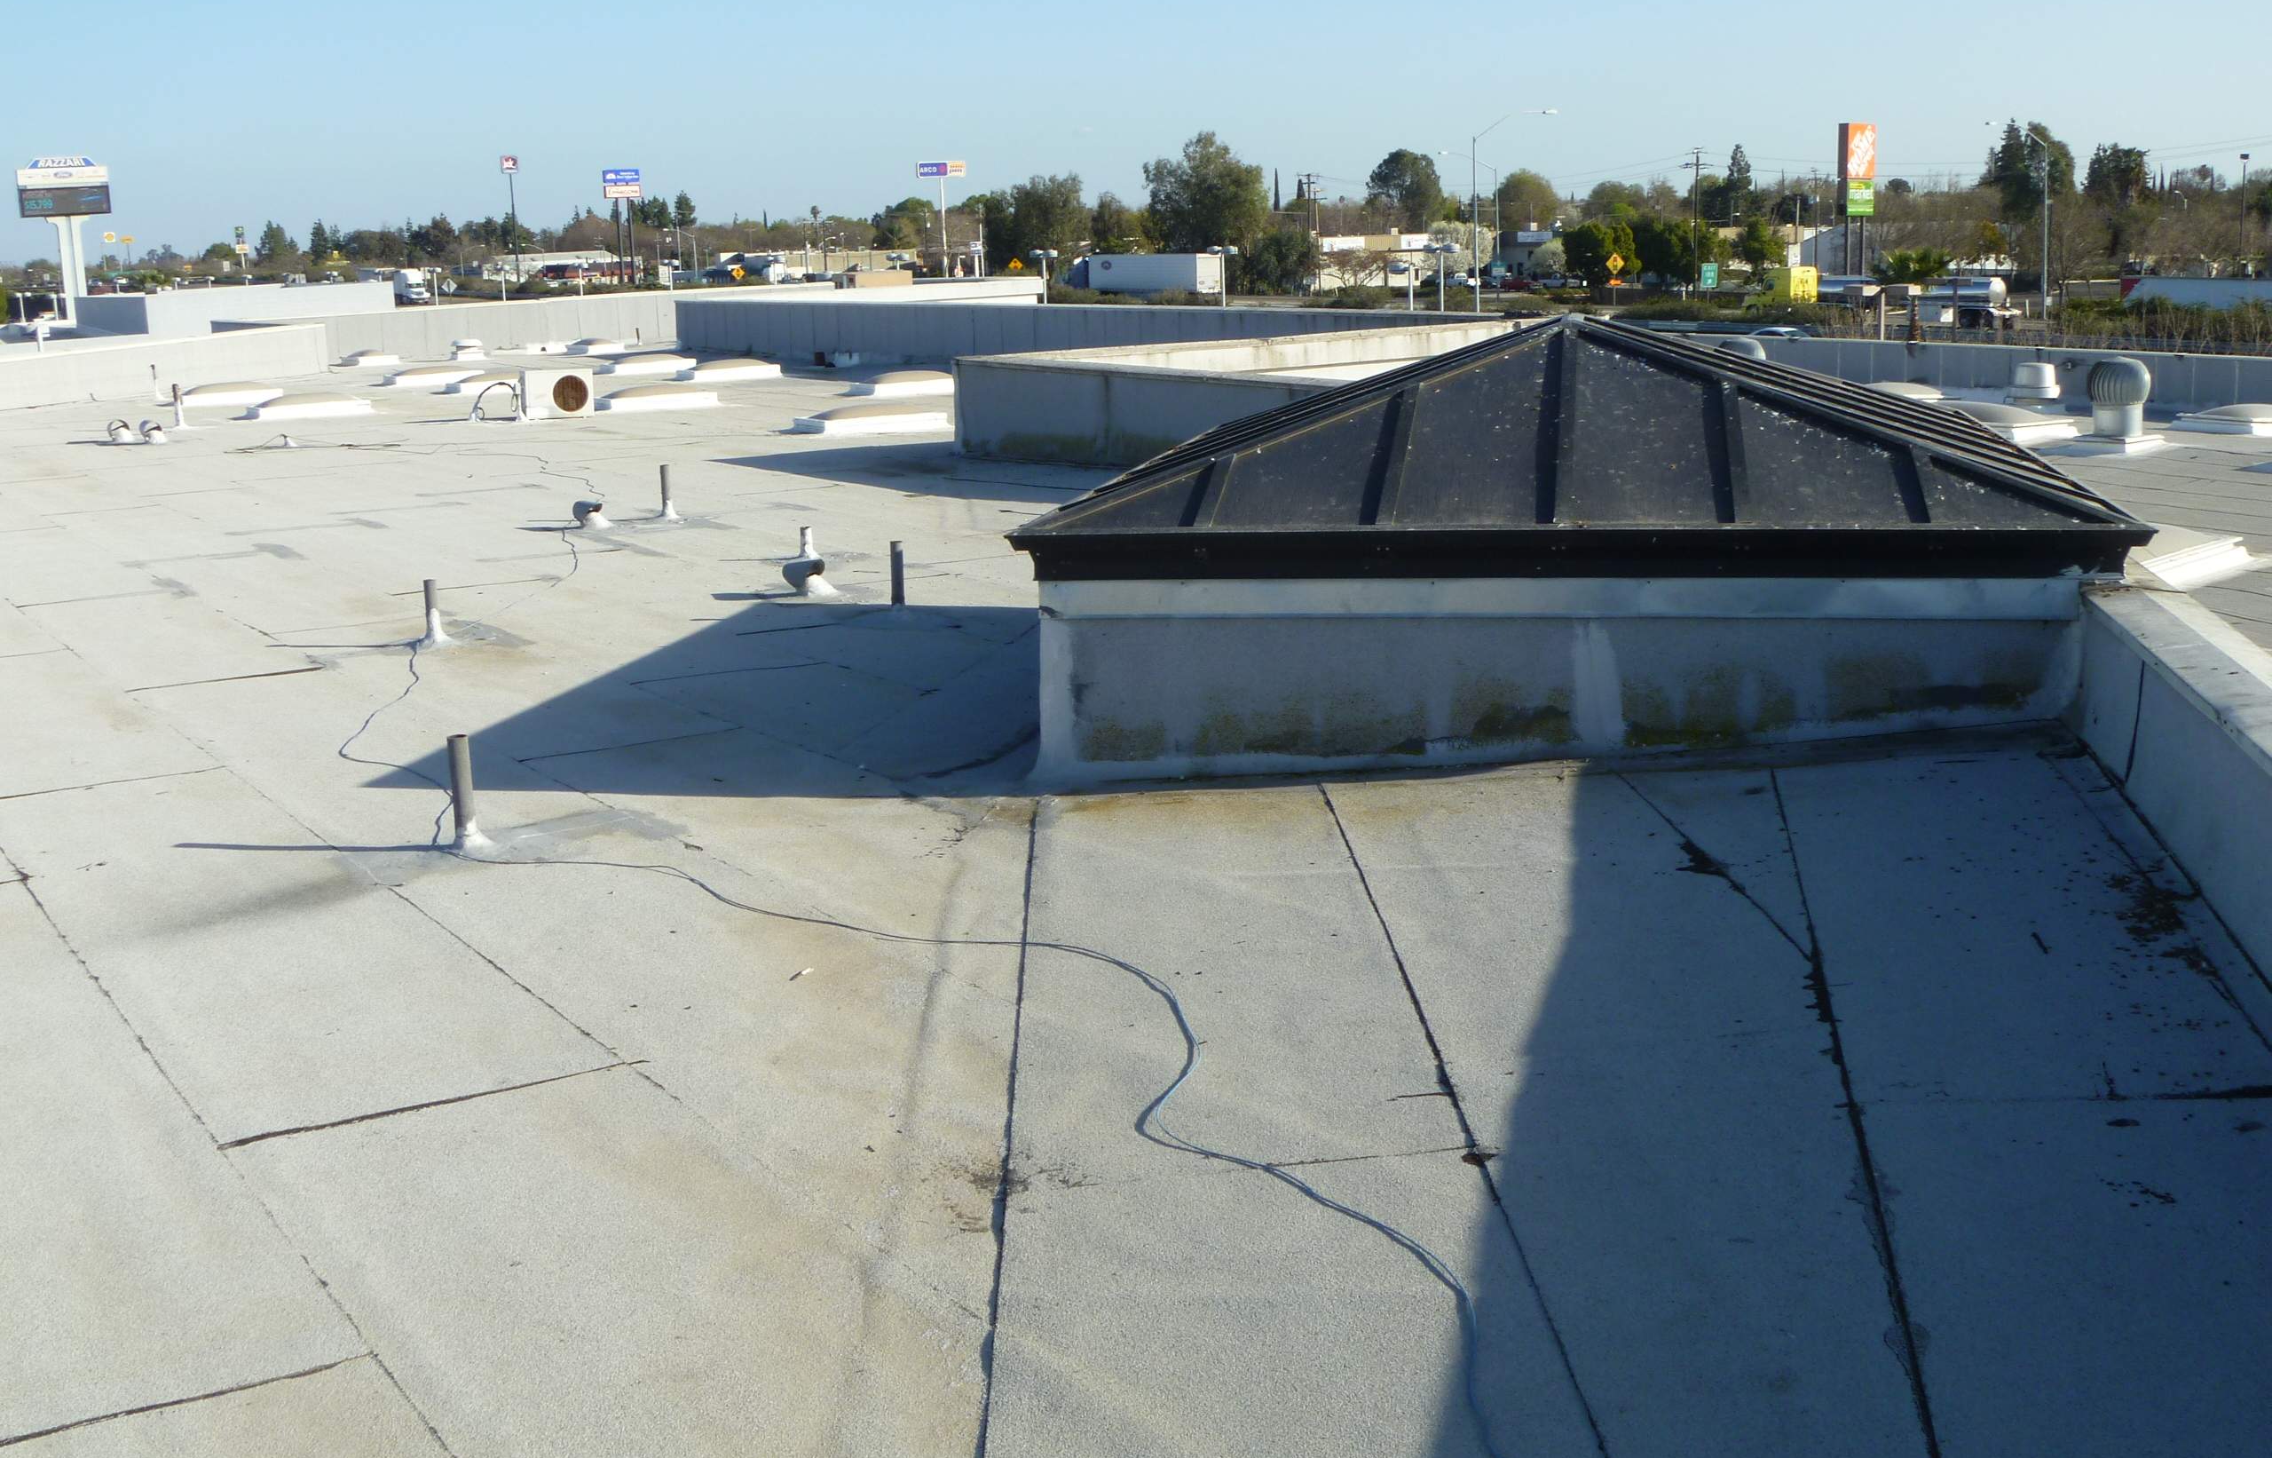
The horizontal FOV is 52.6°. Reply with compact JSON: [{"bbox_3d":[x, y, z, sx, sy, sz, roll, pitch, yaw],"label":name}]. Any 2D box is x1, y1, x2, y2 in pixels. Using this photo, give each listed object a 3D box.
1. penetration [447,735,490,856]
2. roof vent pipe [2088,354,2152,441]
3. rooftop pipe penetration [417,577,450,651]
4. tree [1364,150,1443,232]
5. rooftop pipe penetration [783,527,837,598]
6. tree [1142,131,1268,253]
[{"bbox_3d":[-2.076,0.197,7.102,0.125,0.350,0.125,-2,13,0],"label":"penetration"},{"bbox_3d":[6.620,-2.240,15.450,0.430,0.500,0.430,-2,13,0],"label":"roof vent pipe"},{"bbox_3d":[-3.316,-0.550,10.826,0.135,0.300,0.135,-2,13,0],"label":"rooftop pipe penetration"},{"bbox_3d":[33.600,-65.700,288.200,10.200,13.500,10.000,-2,13,0],"label":"tree"},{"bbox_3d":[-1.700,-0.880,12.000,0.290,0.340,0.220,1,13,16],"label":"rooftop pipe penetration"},{"bbox_3d":[5.810,-44.510,198.400,11.000,14.000,10.500,-2,13,0],"label":"tree"}]

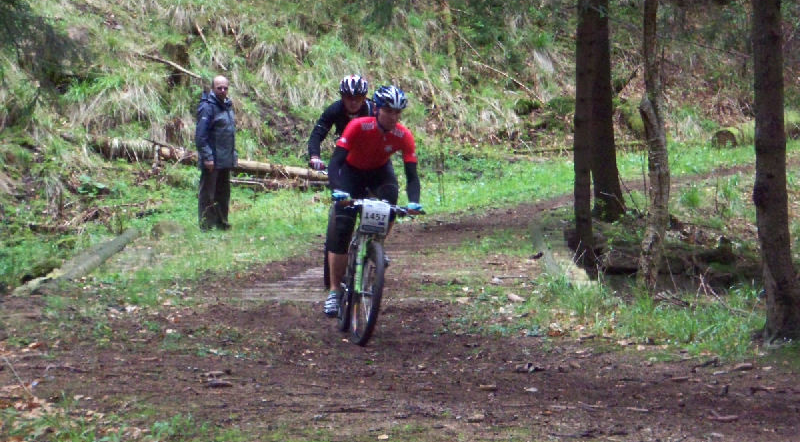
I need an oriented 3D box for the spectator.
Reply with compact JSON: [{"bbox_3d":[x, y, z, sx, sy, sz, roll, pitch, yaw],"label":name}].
[{"bbox_3d":[-2.100,-0.780,30.800,0.340,1.750,0.530,3,4,40],"label":"spectator"}]

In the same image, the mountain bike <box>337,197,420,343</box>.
[{"bbox_3d":[-0.225,0.300,18.200,0.620,1.000,1.730,6,2,-9],"label":"mountain bike"}]

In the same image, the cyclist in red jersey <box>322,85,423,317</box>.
[{"bbox_3d":[-0.185,-0.130,18.250,0.660,1.560,0.920,-1,3,-10],"label":"cyclist in red jersey"}]

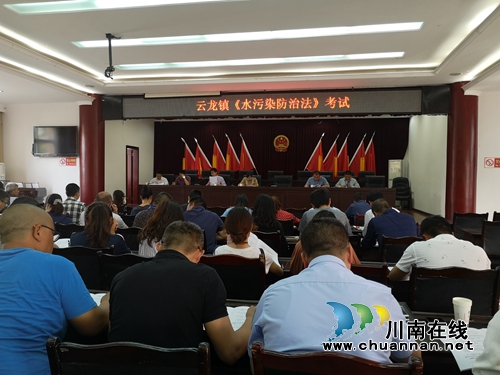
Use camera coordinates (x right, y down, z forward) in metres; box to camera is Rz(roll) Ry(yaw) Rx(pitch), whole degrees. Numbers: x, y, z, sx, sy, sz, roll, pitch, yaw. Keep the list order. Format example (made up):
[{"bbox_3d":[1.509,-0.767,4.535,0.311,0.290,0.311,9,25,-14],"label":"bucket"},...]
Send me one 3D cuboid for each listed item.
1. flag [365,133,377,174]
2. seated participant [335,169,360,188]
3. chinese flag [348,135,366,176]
[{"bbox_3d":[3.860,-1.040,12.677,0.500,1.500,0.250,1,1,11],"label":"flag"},{"bbox_3d":[2.408,0.180,9.667,0.600,1.170,0.750,1,2,11],"label":"seated participant"},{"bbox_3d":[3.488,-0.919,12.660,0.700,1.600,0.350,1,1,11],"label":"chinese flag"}]

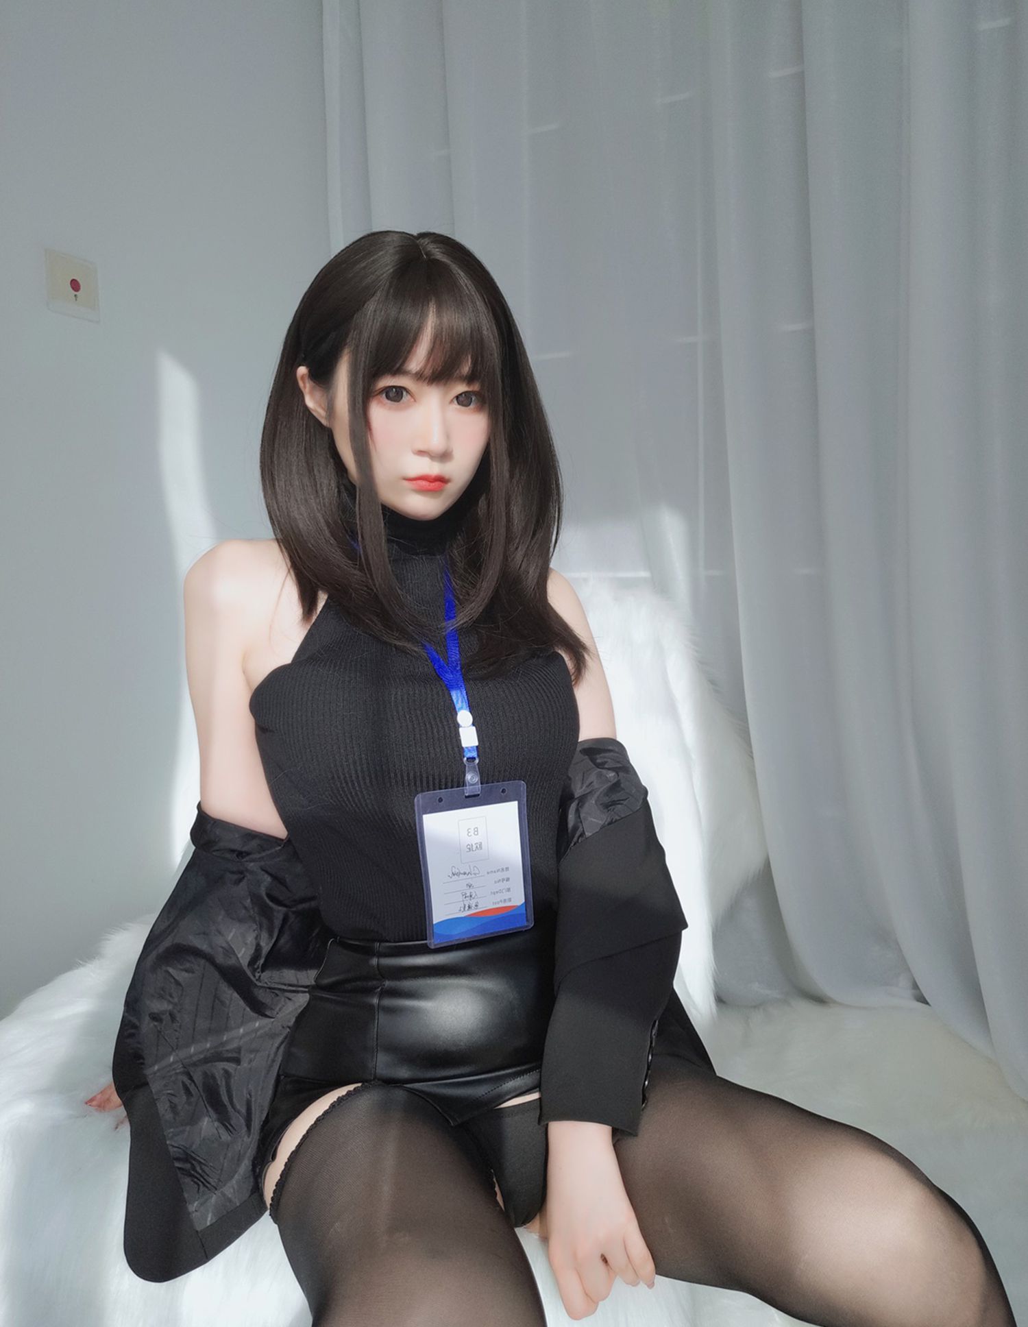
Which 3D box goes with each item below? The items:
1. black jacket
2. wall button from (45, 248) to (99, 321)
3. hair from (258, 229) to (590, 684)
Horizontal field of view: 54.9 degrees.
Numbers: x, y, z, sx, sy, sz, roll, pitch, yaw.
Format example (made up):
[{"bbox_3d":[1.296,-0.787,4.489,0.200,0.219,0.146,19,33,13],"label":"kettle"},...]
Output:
[{"bbox_3d":[-0.097,0.277,0.920,0.550,0.420,0.360,-3,7,-16],"label":"black jacket"},{"bbox_3d":[-0.640,-0.548,1.438,0.012,0.086,0.086,2,7,27],"label":"wall button"},{"bbox_3d":[-0.082,-0.181,0.880,0.265,0.390,0.245,-4,7,-24],"label":"hair"}]

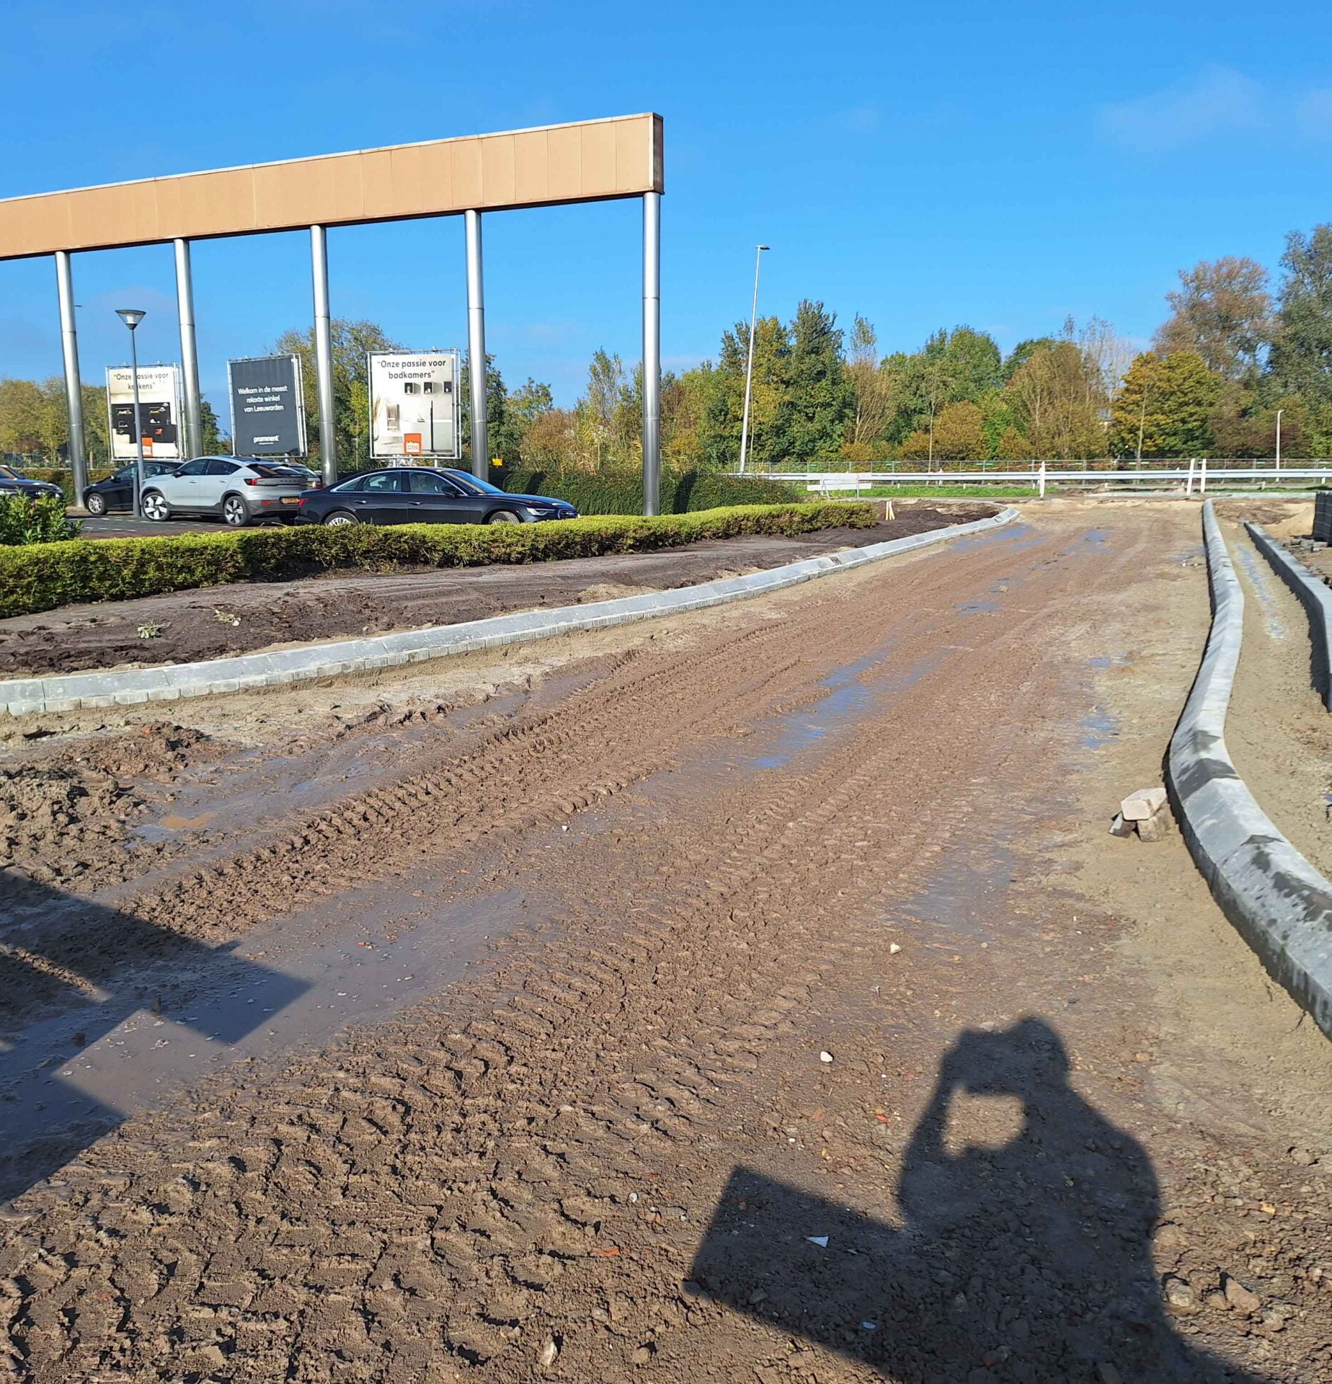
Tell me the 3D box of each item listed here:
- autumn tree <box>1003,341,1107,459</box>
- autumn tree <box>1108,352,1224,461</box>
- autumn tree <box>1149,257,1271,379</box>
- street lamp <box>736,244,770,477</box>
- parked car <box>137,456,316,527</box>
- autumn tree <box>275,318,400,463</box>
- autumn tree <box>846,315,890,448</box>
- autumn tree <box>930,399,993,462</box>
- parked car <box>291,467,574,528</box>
[{"bbox_3d":[29.249,-20.700,91.074,7.410,10.370,7.410,4,11,17],"label":"autumn tree"},{"bbox_3d":[30.313,-16.818,75.160,6.975,7.722,6.975,4,12,21],"label":"autumn tree"},{"bbox_3d":[39.484,-23.682,90.125,8.892,15.561,8.892,5,12,23],"label":"autumn tree"},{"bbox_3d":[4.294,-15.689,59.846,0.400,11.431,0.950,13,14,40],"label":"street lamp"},{"bbox_3d":[-10.805,-4.942,29.875,4.440,1.590,1.900,6,12,28],"label":"parked car"},{"bbox_3d":[-30.447,-26.994,112.816,11.260,14.300,11.260,-3,11,-15],"label":"autumn tree"},{"bbox_3d":[16.332,-23.342,97.847,3.910,12.970,3.910,2,11,9],"label":"autumn tree"},{"bbox_3d":[22.496,-19.008,93.481,4.720,6.110,4.720,3,11,13],"label":"autumn tree"},{"bbox_3d":[-3.940,-3.206,21.399,4.940,1.460,1.890,3,11,16],"label":"parked car"}]

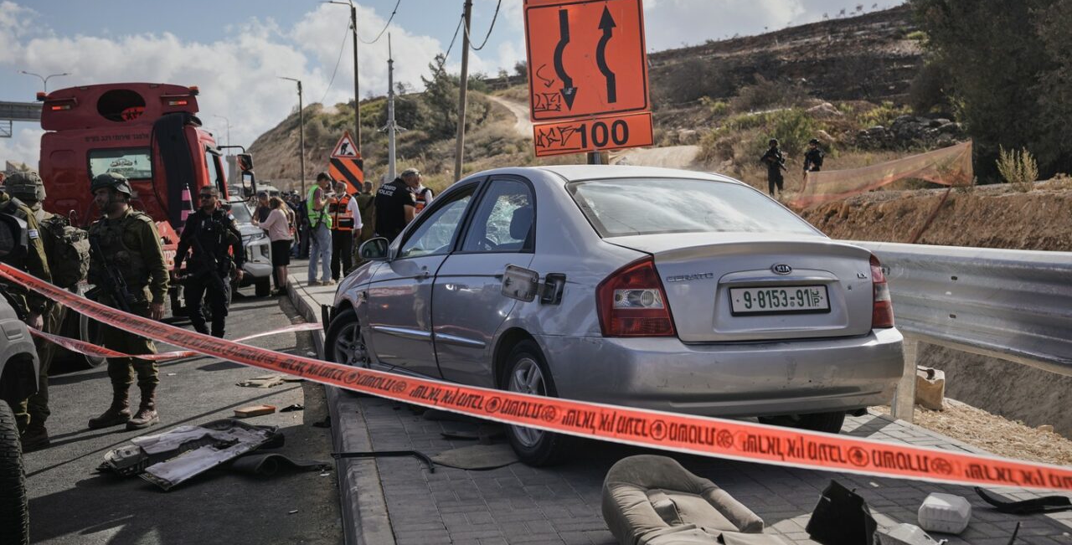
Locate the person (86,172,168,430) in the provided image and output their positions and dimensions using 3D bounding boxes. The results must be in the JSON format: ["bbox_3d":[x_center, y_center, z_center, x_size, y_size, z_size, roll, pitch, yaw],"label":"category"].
[{"bbox_3d":[-2.934,0.179,9.243,0.450,1.780,0.580,-3,4,-41],"label":"person"}]

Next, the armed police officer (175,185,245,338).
[{"bbox_3d":[-3.447,-0.047,13.654,0.600,1.760,0.420,-1,4,5],"label":"armed police officer"}]

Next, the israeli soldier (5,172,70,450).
[{"bbox_3d":[-3.246,0.226,8.493,0.550,1.780,0.550,1,3,28],"label":"israeli soldier"}]

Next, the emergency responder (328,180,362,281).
[{"bbox_3d":[-3.086,-0.646,20.450,0.540,1.620,0.360,0,4,25],"label":"emergency responder"}]

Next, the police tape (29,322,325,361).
[{"bbox_3d":[-2.020,0.350,7.750,0.100,0.330,3.000,0,4,18],"label":"police tape"}]

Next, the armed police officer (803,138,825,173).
[{"bbox_3d":[8.693,-3.286,40.054,0.580,1.780,0.450,1,4,27],"label":"armed police officer"}]

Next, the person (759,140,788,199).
[{"bbox_3d":[7.319,-3.228,39.555,0.720,1.790,0.500,-1,4,3],"label":"person"}]

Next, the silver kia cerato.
[{"bbox_3d":[0.156,0.128,7.565,1.770,1.470,4.480,-1,3,-26],"label":"silver kia cerato"}]

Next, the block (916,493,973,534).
[{"bbox_3d":[1.534,0.901,4.800,0.185,0.118,0.120,1,4,35],"label":"block"}]

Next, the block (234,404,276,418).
[{"bbox_3d":[-2.070,1.029,9.450,0.140,0.040,0.270,1,4,38],"label":"block"}]

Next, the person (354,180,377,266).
[{"bbox_3d":[-3.020,-0.779,23.042,0.520,1.740,0.360,0,3,9],"label":"person"}]

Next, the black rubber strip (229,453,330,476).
[{"bbox_3d":[-1.460,1.102,7.400,0.500,0.110,0.280,-2,3,-26],"label":"black rubber strip"}]

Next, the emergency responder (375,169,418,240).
[{"bbox_3d":[-1.790,-0.486,16.251,0.500,1.660,0.380,2,5,44],"label":"emergency responder"}]

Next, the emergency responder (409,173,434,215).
[{"bbox_3d":[-1.818,-0.709,20.542,0.520,1.750,0.360,1,3,27],"label":"emergency responder"}]

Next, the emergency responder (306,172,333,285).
[{"bbox_3d":[-3.341,-0.691,19.953,0.420,1.720,0.500,-2,4,-13],"label":"emergency responder"}]

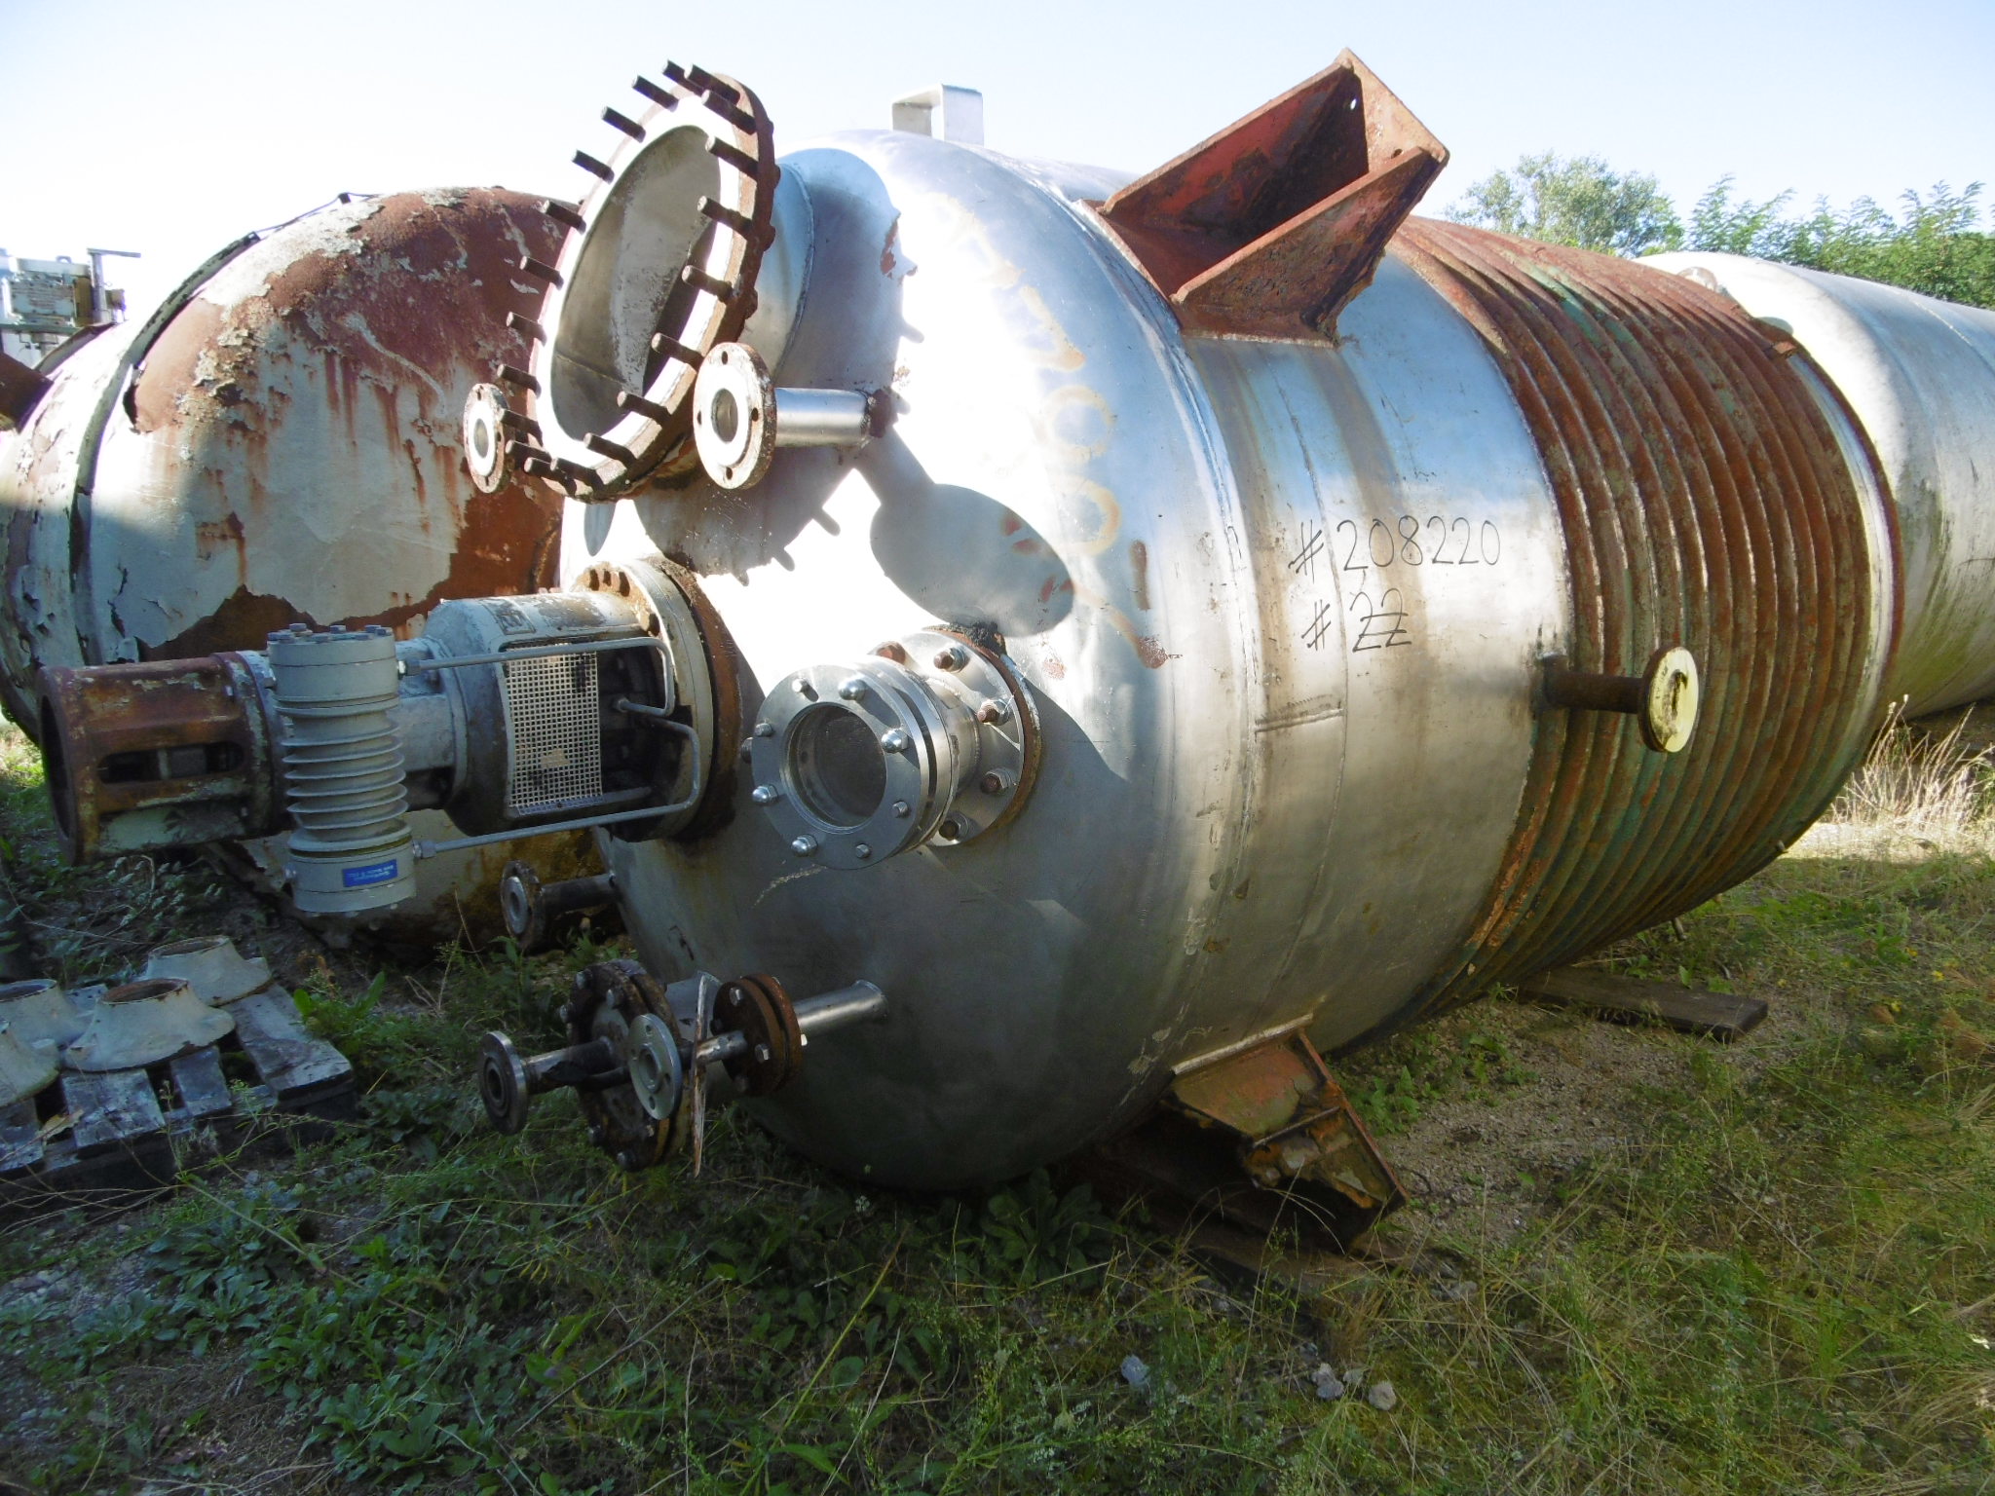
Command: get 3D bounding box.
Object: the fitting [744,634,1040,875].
[{"bbox_3d":[-0.145,0.008,1.774,0.292,0.292,0.273,6,13,29],"label":"fitting"}]

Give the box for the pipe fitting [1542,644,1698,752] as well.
[{"bbox_3d":[0.998,-0.082,2.237,0.163,0.163,0.195,-9,11,-39],"label":"pipe fitting"}]

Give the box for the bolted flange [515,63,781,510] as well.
[{"bbox_3d":[-0.569,-0.712,2.105,0.122,0.670,0.670,18,-3,-42],"label":"bolted flange"}]

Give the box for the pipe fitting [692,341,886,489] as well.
[{"bbox_3d":[-0.263,-0.446,1.868,0.225,0.187,0.187,-10,15,-38],"label":"pipe fitting"}]

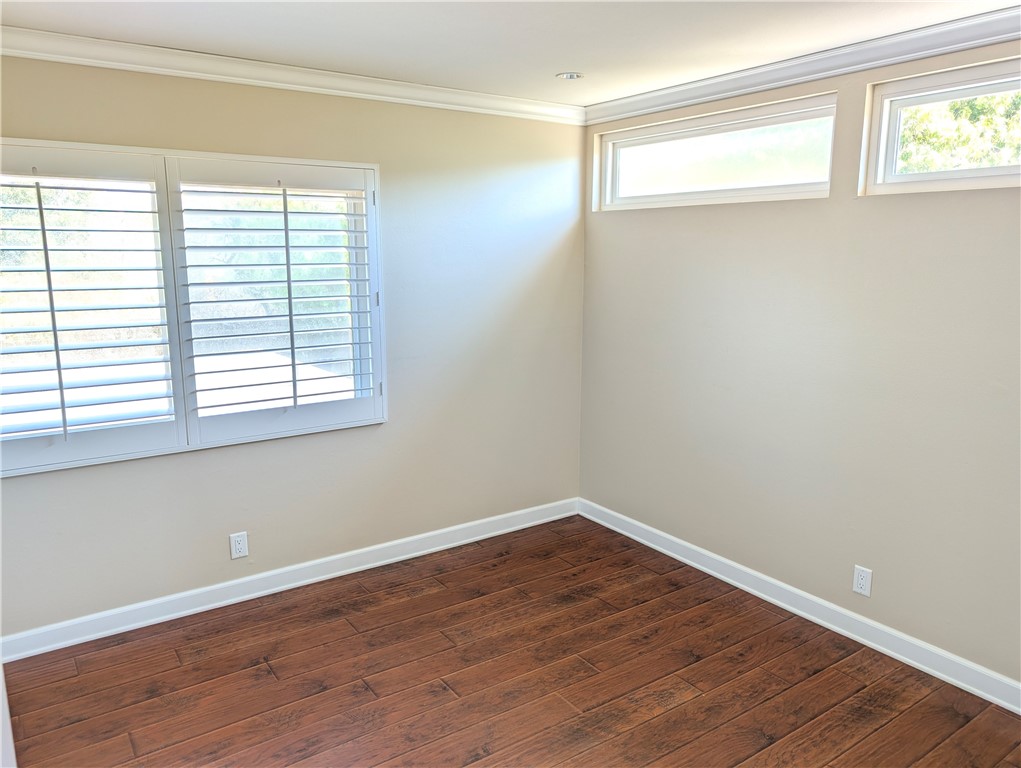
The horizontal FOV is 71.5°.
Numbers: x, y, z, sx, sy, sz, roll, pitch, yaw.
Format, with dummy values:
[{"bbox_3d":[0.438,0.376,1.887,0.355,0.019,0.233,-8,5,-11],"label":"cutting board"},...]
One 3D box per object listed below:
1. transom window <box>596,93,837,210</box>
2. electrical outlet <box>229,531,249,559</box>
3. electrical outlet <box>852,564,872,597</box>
[{"bbox_3d":[0.899,-1.056,3.377,0.085,0.410,1.420,-7,13,-34],"label":"transom window"},{"bbox_3d":[-1.221,0.732,3.194,0.072,0.116,0.010,-7,13,-34],"label":"electrical outlet"},{"bbox_3d":[1.427,0.801,2.873,0.010,0.116,0.072,-7,13,-34],"label":"electrical outlet"}]

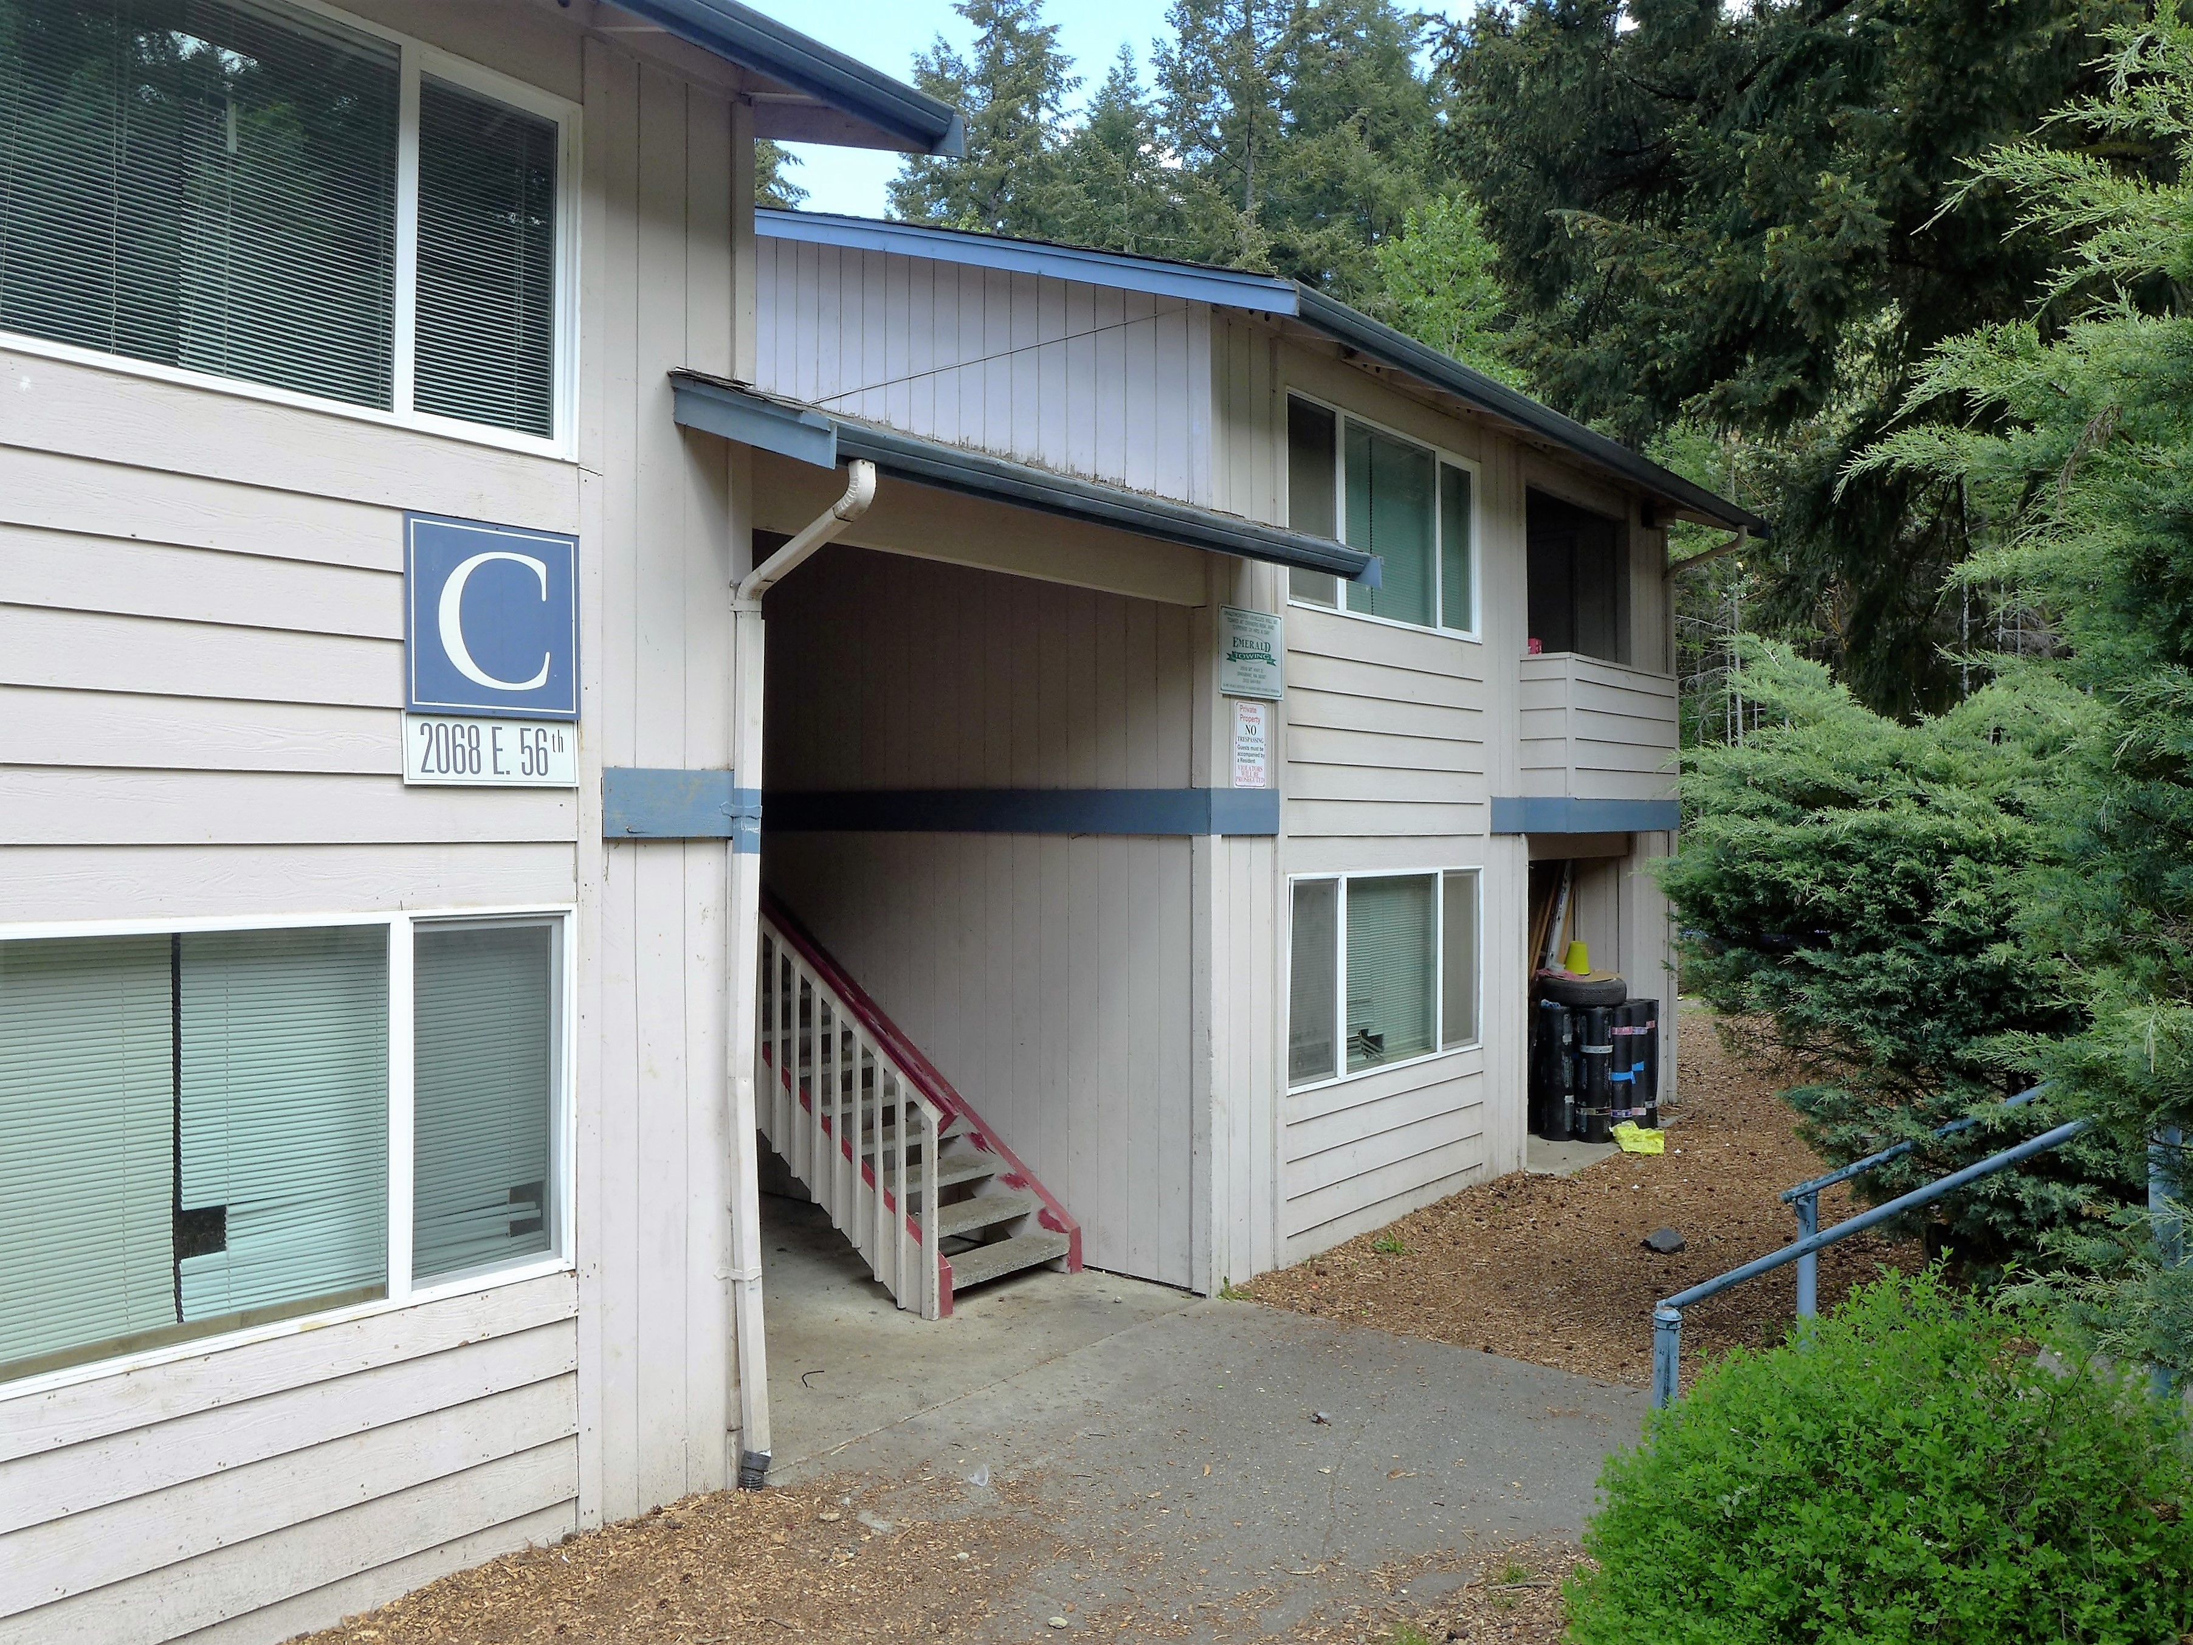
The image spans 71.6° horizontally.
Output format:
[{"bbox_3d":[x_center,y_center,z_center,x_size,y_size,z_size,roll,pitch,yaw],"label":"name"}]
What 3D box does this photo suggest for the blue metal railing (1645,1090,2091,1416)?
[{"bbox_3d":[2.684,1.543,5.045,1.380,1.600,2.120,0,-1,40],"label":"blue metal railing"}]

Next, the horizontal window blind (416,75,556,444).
[{"bbox_3d":[-1.968,-1.815,4.922,0.040,1.074,0.478,0,-1,40],"label":"horizontal window blind"}]

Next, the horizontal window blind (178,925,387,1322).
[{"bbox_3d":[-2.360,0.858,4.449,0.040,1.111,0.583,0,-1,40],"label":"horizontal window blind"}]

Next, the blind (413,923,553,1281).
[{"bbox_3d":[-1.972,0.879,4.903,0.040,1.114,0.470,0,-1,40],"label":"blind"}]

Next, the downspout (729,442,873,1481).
[{"bbox_3d":[-1.032,0.588,5.358,0.701,3.616,0.100,0,-1,40],"label":"downspout"}]

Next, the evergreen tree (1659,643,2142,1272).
[{"bbox_3d":[3.877,0.677,7.295,2.350,3.170,2.300,0,0,28],"label":"evergreen tree"}]

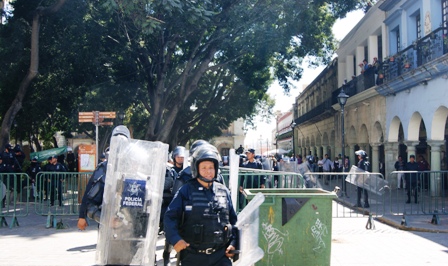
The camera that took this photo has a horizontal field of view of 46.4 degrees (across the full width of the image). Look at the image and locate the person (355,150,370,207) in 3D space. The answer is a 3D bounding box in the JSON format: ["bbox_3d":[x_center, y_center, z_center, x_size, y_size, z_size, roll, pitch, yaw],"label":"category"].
[{"bbox_3d":[4.269,1.427,16.100,0.480,1.770,0.550,1,-2,-18],"label":"person"}]

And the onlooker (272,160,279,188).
[{"bbox_3d":[2.465,2.034,25.000,0.460,1.550,0.350,-1,-2,18],"label":"onlooker"}]

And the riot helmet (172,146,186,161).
[{"bbox_3d":[-0.673,0.333,7.900,0.250,0.260,0.290,1,-2,-15],"label":"riot helmet"}]

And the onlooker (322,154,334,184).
[{"bbox_3d":[5.695,2.015,28.600,0.580,1.670,0.360,0,-2,9],"label":"onlooker"}]

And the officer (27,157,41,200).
[{"bbox_3d":[-7.021,1.681,19.300,0.520,1.650,0.380,0,-2,-6],"label":"officer"}]

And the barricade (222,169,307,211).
[{"bbox_3d":[0.847,1.480,11.800,2.000,1.200,0.500,0,-2,7],"label":"barricade"}]

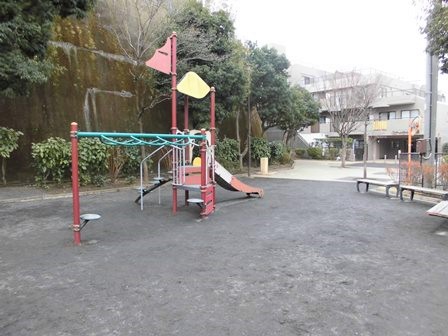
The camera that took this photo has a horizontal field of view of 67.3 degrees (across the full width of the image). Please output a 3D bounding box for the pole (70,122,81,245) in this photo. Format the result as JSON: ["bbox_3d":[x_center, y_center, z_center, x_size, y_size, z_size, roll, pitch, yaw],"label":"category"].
[{"bbox_3d":[-2.337,0.259,5.322,0.100,1.950,0.100,3,4,40],"label":"pole"}]

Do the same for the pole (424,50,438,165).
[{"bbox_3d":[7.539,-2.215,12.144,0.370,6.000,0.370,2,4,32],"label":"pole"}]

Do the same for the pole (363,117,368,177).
[{"bbox_3d":[6.884,-0.927,16.326,0.130,2.952,0.130,1,4,23],"label":"pole"}]

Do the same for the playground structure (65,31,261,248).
[{"bbox_3d":[-1.482,-1.038,8.445,2.864,4.170,6.119,2,4,38],"label":"playground structure"}]

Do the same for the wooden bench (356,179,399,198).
[{"bbox_3d":[4.991,0.666,10.970,0.420,0.410,1.520,-1,3,-13],"label":"wooden bench"}]

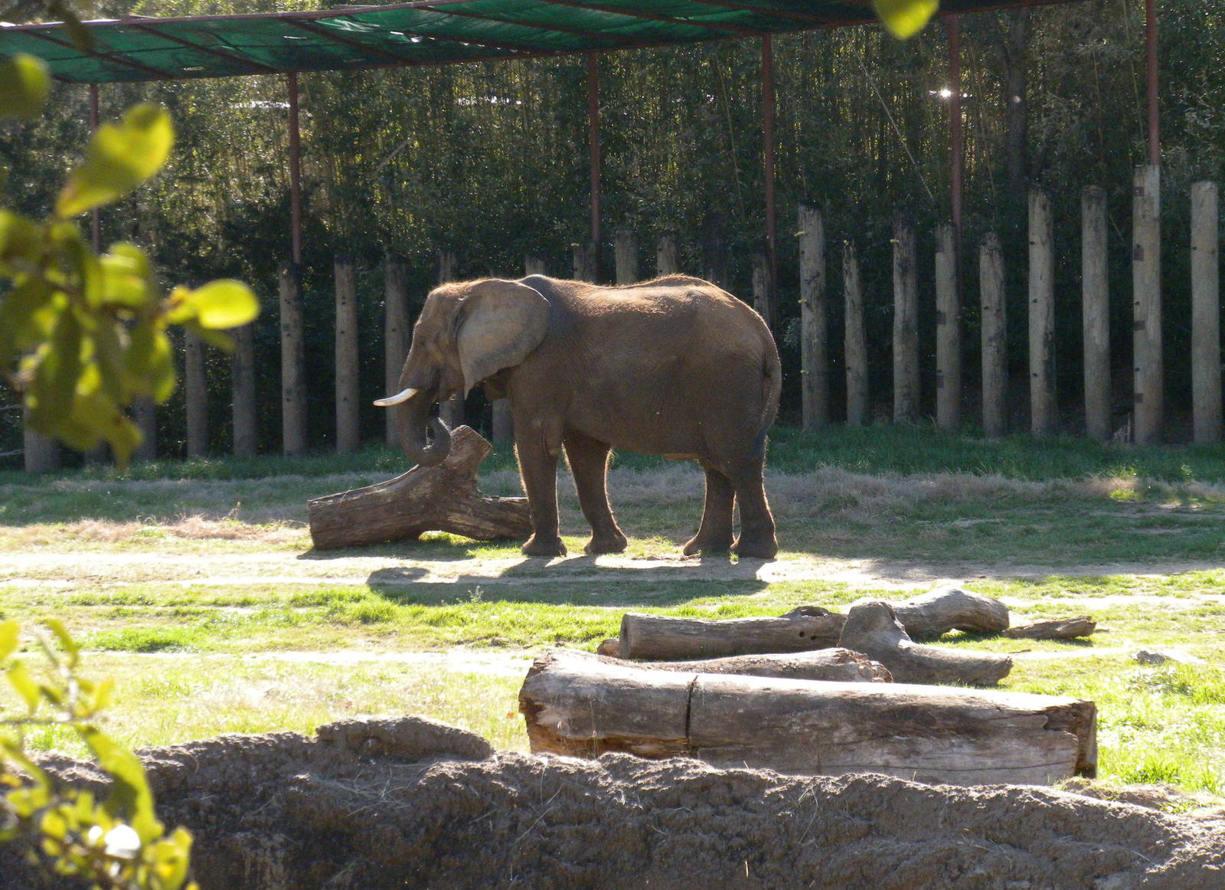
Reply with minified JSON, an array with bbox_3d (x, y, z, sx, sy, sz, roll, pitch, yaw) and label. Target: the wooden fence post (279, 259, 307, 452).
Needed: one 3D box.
[{"bbox_3d":[-4.093,-1.104,54.000,0.301,2.467,0.301,-1,3,-4],"label":"wooden fence post"}]

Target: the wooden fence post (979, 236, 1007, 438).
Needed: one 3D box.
[{"bbox_3d":[4.633,-1.347,51.204,0.320,2.500,0.320,-1,4,0],"label":"wooden fence post"}]

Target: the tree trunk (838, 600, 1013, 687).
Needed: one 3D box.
[{"bbox_3d":[2.054,1.302,27.600,1.150,0.550,0.500,-1,3,0],"label":"tree trunk"}]

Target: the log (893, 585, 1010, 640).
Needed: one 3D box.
[{"bbox_3d":[2.516,1.244,31.986,1.000,0.370,0.400,-1,4,2],"label":"log"}]

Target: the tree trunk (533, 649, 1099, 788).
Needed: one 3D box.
[{"bbox_3d":[1.164,1.652,25.275,3.520,0.640,0.660,3,6,22],"label":"tree trunk"}]

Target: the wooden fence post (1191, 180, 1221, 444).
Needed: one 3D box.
[{"bbox_3d":[6.766,-1.511,48.000,0.316,2.989,0.316,-1,3,8],"label":"wooden fence post"}]

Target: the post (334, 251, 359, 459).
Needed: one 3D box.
[{"bbox_3d":[-3.409,-1.154,54.000,0.307,2.516,0.307,-1,3,-4],"label":"post"}]

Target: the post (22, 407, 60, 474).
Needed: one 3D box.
[{"bbox_3d":[-6.677,-0.909,49.108,0.360,2.400,0.360,-1,4,0],"label":"post"}]

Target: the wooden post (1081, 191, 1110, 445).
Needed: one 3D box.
[{"bbox_3d":[5.574,-1.499,48.500,0.314,2.921,0.314,-1,3,7],"label":"wooden post"}]

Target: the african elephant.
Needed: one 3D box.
[{"bbox_3d":[-0.309,-0.270,38.303,3.550,2.530,1.320,0,5,14],"label":"african elephant"}]

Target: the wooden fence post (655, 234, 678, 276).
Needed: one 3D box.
[{"bbox_3d":[0.751,-1.509,57.500,0.280,2.800,0.280,-1,3,0],"label":"wooden fence post"}]

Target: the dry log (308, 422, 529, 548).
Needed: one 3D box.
[{"bbox_3d":[-1.791,0.399,39.500,2.120,1.130,0.750,-2,3,-7],"label":"dry log"}]

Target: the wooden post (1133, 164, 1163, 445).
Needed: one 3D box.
[{"bbox_3d":[6.098,-1.598,48.000,0.327,3.185,0.327,-1,3,7],"label":"wooden post"}]

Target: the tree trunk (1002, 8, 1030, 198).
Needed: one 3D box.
[{"bbox_3d":[5.347,-3.568,55.762,0.330,6.200,0.330,-1,4,0],"label":"tree trunk"}]

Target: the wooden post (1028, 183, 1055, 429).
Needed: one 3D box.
[{"bbox_3d":[5.504,-1.700,54.000,0.320,3.170,0.320,-1,3,0],"label":"wooden post"}]

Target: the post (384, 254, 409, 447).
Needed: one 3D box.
[{"bbox_3d":[-2.739,-1.192,53.500,0.304,2.444,0.304,-1,3,-3],"label":"post"}]

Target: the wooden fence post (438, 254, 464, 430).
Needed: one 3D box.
[{"bbox_3d":[-1.984,-1.188,51.709,0.310,2.370,0.310,-1,4,0],"label":"wooden fence post"}]

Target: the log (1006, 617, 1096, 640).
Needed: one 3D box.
[{"bbox_3d":[3.273,1.372,31.494,0.700,0.160,0.190,-1,4,-3],"label":"log"}]

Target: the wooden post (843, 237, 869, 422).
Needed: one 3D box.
[{"bbox_3d":[3.268,-1.496,56.500,0.280,2.500,0.280,-1,3,0],"label":"wooden post"}]

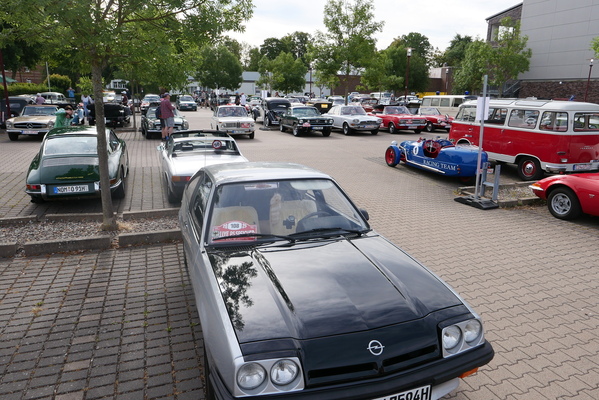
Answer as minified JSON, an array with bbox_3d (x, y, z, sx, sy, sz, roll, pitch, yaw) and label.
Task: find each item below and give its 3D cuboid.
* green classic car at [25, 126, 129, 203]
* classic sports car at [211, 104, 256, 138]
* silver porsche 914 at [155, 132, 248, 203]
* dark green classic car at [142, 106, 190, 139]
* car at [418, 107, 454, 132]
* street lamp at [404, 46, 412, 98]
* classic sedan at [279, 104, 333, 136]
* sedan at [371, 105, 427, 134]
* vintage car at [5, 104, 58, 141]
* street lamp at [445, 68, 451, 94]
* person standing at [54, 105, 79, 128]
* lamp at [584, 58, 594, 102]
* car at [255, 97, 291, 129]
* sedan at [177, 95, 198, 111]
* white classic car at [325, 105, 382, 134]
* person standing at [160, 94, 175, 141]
[{"bbox_3d":[-4.561,-0.903,8.583,1.620,1.320,4.160,-4,15,-20],"label":"green classic car"},{"bbox_3d":[-3.139,-3.654,18.545,1.600,1.410,4.230,-3,16,-15],"label":"classic sports car"},{"bbox_3d":[-2.247,-0.901,8.995,1.650,1.230,3.985,-5,16,-22],"label":"silver porsche 914"},{"bbox_3d":[-6.321,-3.669,18.533,1.760,1.300,4.285,-5,16,-23],"label":"dark green classic car"},{"bbox_3d":[7.933,-5.087,24.838,1.660,1.360,4.350,-4,16,-19],"label":"car"},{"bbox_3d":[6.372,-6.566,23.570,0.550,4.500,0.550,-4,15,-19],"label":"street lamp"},{"bbox_3d":[0.239,-4.104,20.693,1.730,1.300,4.610,-3,16,-16],"label":"classic sedan"},{"bbox_3d":[5.590,-4.721,23.125,1.750,1.450,4.550,-2,16,-13],"label":"sedan"},{"bbox_3d":[-11.069,-3.357,16.989,1.760,1.305,4.290,-6,17,-24],"label":"vintage car"},{"bbox_3d":[13.887,-10.069,37.596,0.550,4.500,0.550,-4,15,-19],"label":"street lamp"},{"bbox_3d":[-6.531,-1.830,11.238,0.550,1.620,0.550,4,15,10],"label":"person standing"},{"bbox_3d":[22.214,-8.357,31.123,0.650,5.000,0.650,1,15,0],"label":"lamp"},{"bbox_3d":[-1.878,-5.632,25.566,1.600,1.600,4.200,-4,16,-20],"label":"car"},{"bbox_3d":[-11.457,-9.858,40.696,1.690,1.400,4.350,-4,16,-20],"label":"sedan"},{"bbox_3d":[2.606,-4.231,20.867,1.750,1.380,4.600,-3,15,-17],"label":"white classic car"},{"bbox_3d":[-5.464,-3.305,16.286,0.450,1.820,0.520,-4,16,-17],"label":"person standing"}]

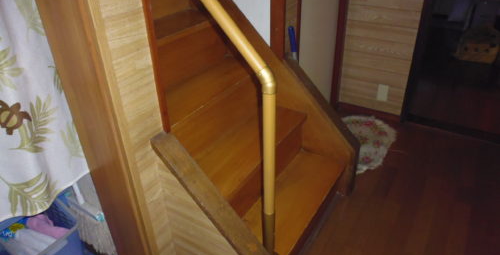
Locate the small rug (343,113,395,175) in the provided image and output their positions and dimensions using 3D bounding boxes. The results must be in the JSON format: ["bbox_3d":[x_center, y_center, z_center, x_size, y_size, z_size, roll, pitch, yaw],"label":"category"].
[{"bbox_3d":[0.695,0.091,2.284,0.454,0.020,0.750,17,36,29],"label":"small rug"}]

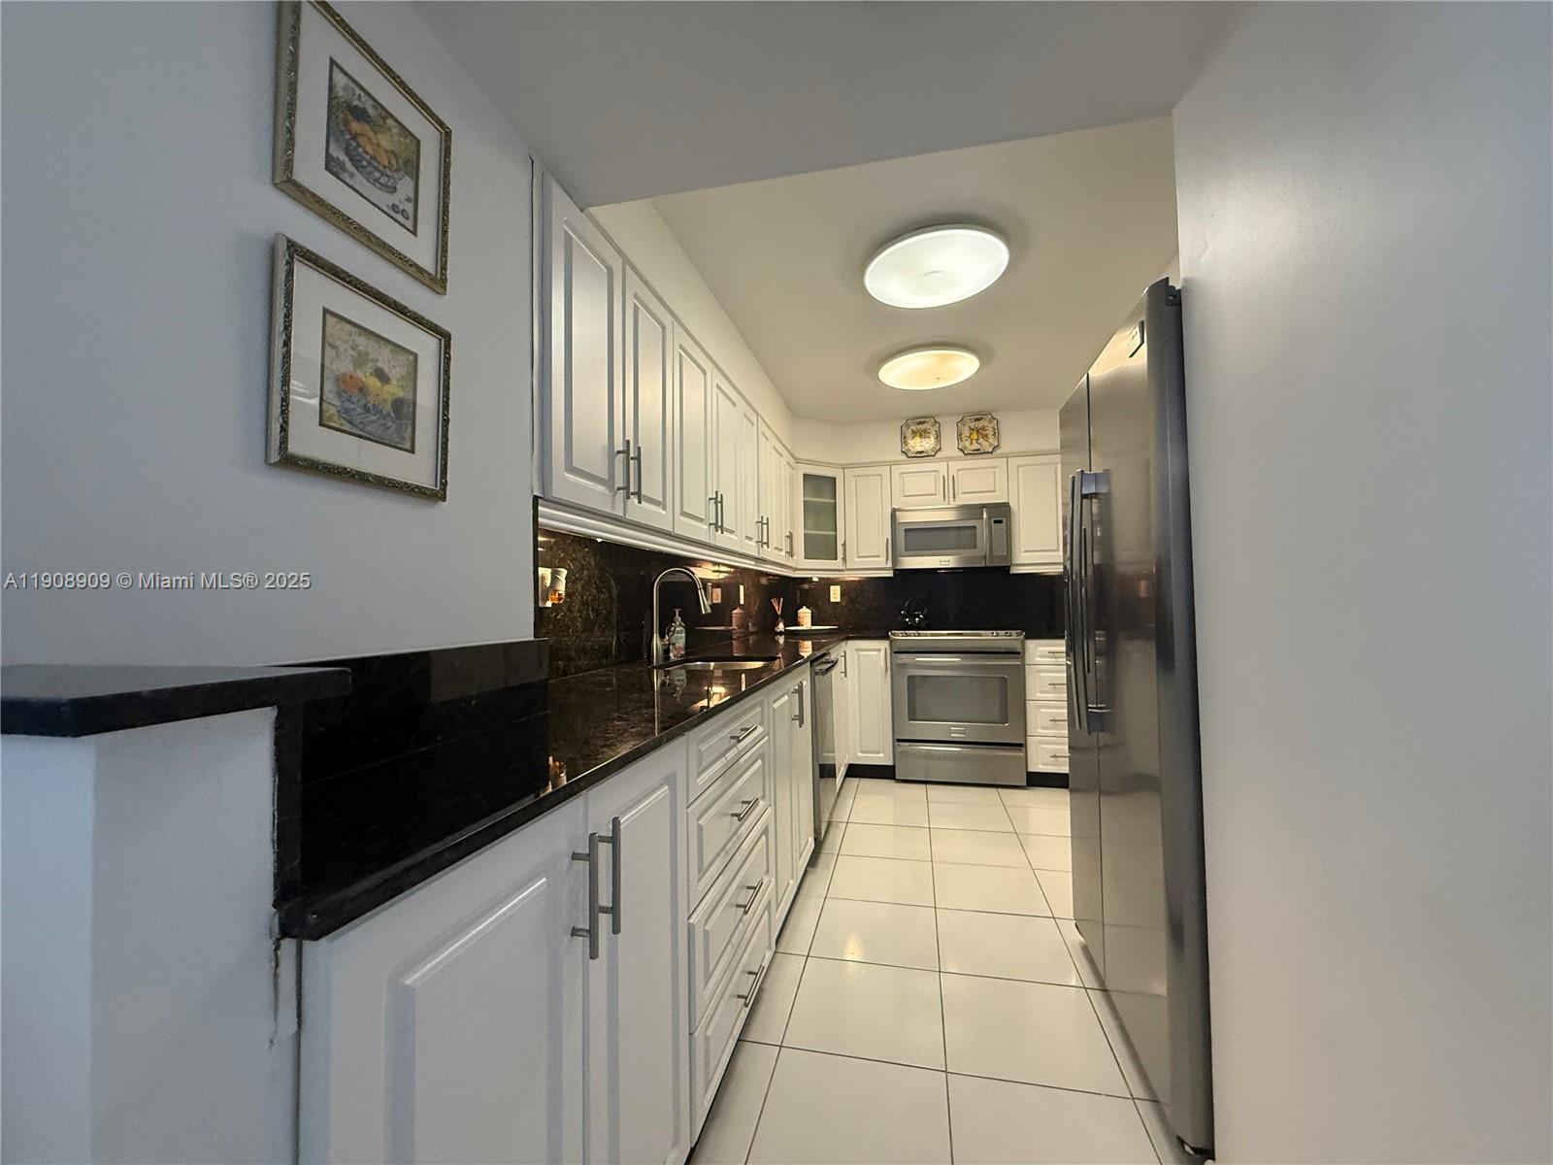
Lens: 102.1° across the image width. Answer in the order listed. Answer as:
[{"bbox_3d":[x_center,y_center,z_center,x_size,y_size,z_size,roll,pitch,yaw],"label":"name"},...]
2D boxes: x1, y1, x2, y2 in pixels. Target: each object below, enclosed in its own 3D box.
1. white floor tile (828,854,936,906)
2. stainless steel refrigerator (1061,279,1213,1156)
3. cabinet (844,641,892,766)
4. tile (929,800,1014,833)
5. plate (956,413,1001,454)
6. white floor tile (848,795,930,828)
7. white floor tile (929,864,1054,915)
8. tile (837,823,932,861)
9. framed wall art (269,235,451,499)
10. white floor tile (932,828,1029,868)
[{"bbox_3d":[0.429,1.204,2.542,0.403,0.010,0.403,-1,-2,12],"label":"white floor tile"},{"bbox_3d":[1.205,0.282,1.595,0.810,1.765,0.908,-1,-2,12],"label":"stainless steel refrigerator"},{"bbox_3d":[0.649,0.763,4.206,0.268,0.768,0.580,-1,-2,12],"label":"cabinet"},{"bbox_3d":[1.001,1.215,3.249,0.403,0.010,0.403,-1,-2,12],"label":"tile"},{"bbox_3d":[1.335,-0.981,4.149,0.264,0.267,0.025,-1,-2,12],"label":"plate"},{"bbox_3d":[0.604,1.223,3.336,0.403,0.010,0.403,-1,-2,12],"label":"white floor tile"},{"bbox_3d":[0.826,1.197,2.455,0.403,0.010,0.403,-1,-2,12],"label":"white floor tile"},{"bbox_3d":[0.517,1.214,2.939,0.403,0.010,0.403,-1,-2,12],"label":"tile"},{"bbox_3d":[-0.563,-0.270,0.880,0.023,0.268,0.268,-1,-2,12],"label":"framed wall art"},{"bbox_3d":[0.913,1.206,2.852,0.403,0.010,0.403,-1,-2,12],"label":"white floor tile"}]

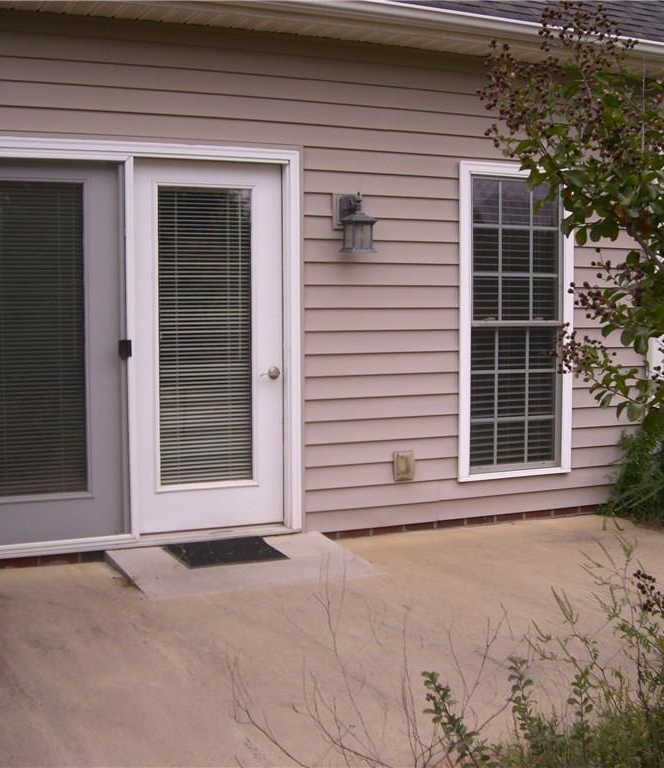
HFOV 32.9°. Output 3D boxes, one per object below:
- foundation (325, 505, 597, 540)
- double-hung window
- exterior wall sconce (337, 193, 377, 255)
[{"bbox_3d":[0.798,0.829,6.832,1.925,0.055,0.100,-2,5,-25],"label":"foundation"},{"bbox_3d":[1.102,-0.370,6.844,0.818,1.877,0.100,-2,5,-25],"label":"double-hung window"},{"bbox_3d":[0.136,-0.883,6.187,0.150,0.334,0.205,-2,5,-25],"label":"exterior wall sconce"}]

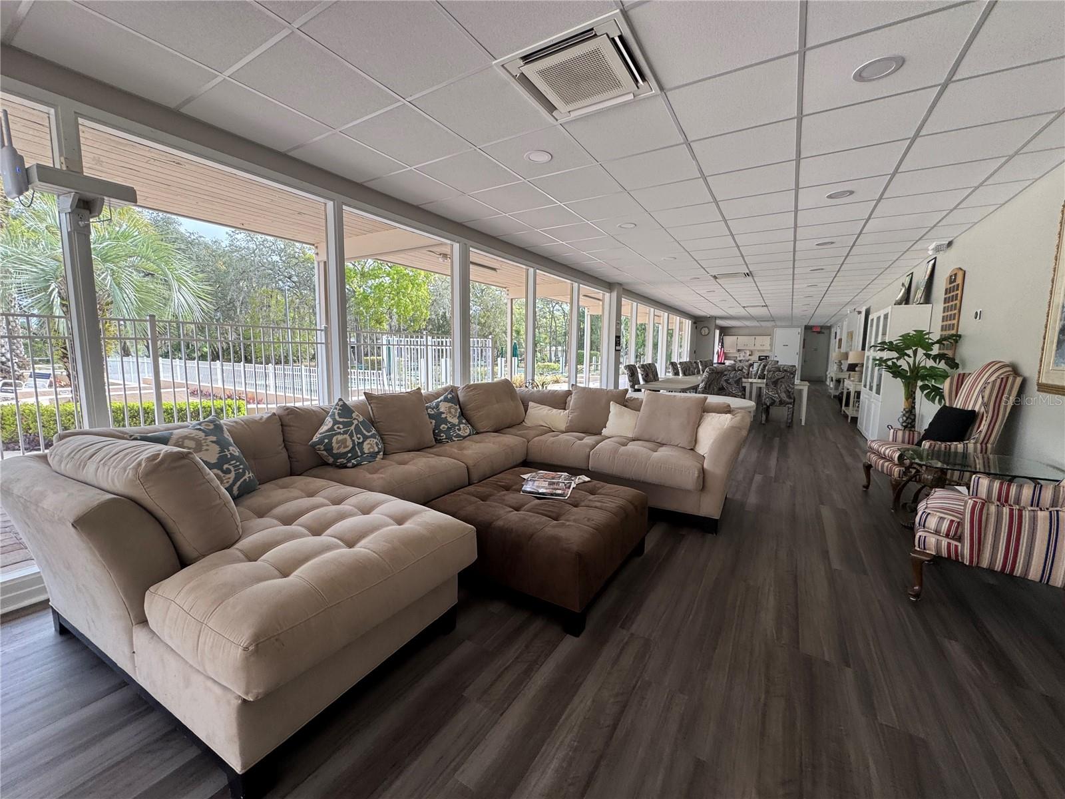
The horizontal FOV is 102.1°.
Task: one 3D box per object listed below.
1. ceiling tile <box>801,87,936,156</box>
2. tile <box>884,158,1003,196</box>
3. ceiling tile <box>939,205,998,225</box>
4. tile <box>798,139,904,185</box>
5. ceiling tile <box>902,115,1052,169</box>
[{"bbox_3d":[1.927,-1.607,2.532,0.603,0.024,0.606,4,7,31],"label":"ceiling tile"},{"bbox_3d":[3.103,-1.690,3.303,0.595,0.020,0.595,4,7,31],"label":"tile"},{"bbox_3d":[4.109,-1.750,4.086,0.314,0.025,0.600,5,7,30],"label":"ceiling tile"},{"bbox_3d":[2.248,-1.661,3.069,0.601,0.025,0.600,5,7,30],"label":"tile"},{"bbox_3d":[2.784,-1.636,2.774,0.595,0.020,0.595,4,7,31],"label":"ceiling tile"}]

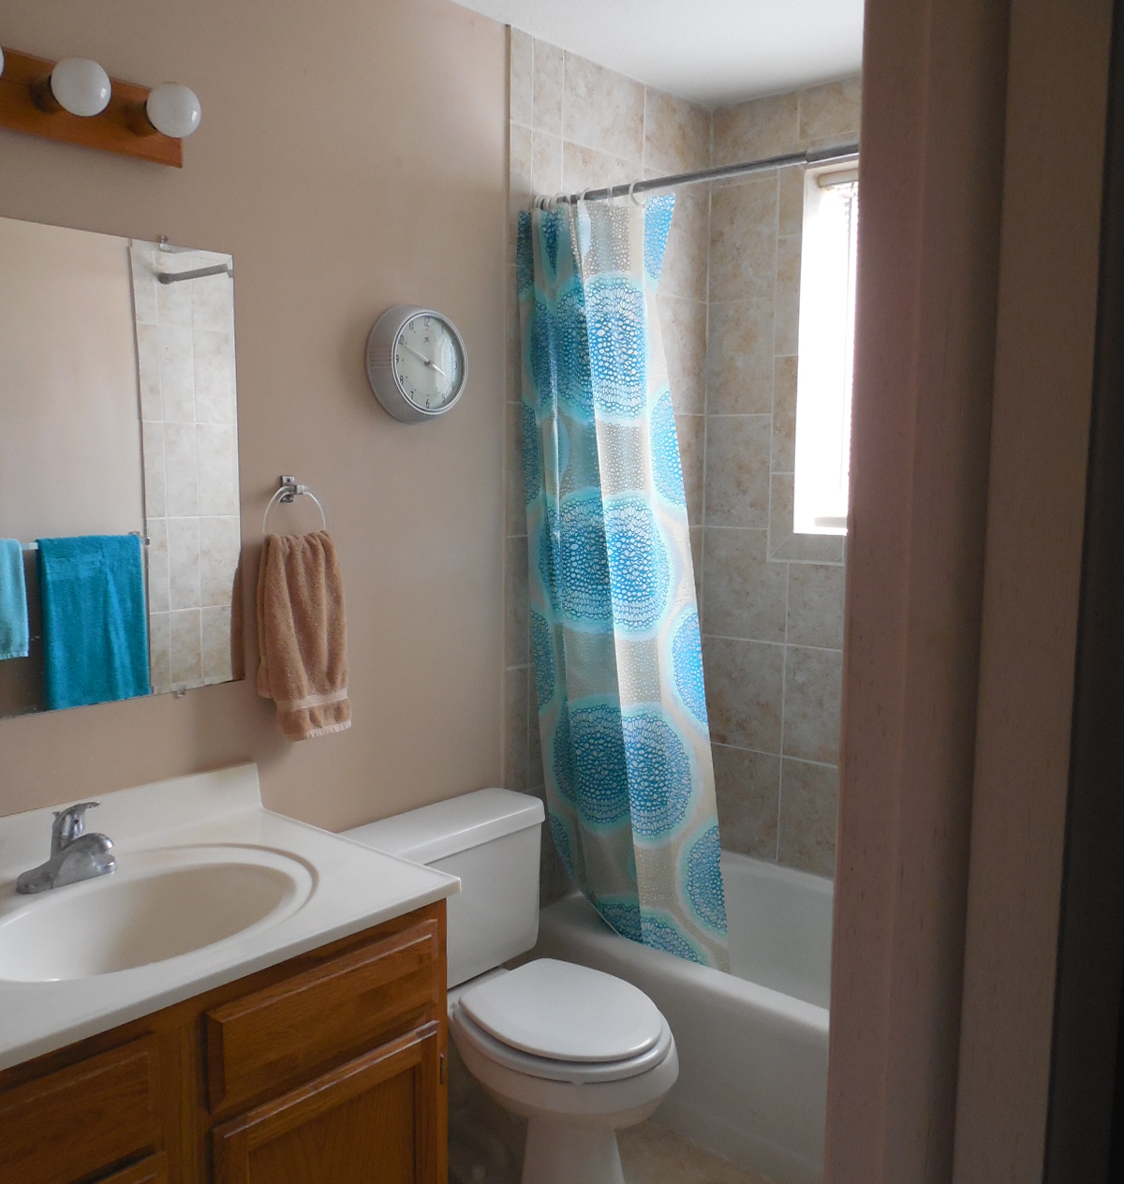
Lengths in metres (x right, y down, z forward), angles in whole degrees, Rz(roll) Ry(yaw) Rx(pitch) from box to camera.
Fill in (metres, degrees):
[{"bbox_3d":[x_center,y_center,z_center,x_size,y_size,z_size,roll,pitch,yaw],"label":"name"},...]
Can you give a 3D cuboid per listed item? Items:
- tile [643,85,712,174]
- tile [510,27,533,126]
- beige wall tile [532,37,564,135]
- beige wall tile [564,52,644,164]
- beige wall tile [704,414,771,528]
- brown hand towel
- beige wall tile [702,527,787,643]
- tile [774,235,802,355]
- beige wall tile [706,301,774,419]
[{"bbox_3d":[0.310,-1.204,2.882,0.010,0.201,0.289,6,9,42],"label":"tile"},{"bbox_3d":[-0.095,-1.158,2.448,0.010,0.201,0.071,6,9,42],"label":"tile"},{"bbox_3d":[-0.035,-1.148,2.471,0.010,0.198,0.098,7,9,42],"label":"beige wall tile"},{"bbox_3d":[0.102,-1.164,2.621,0.010,0.198,0.304,7,9,42],"label":"beige wall tile"},{"bbox_3d":[0.485,-0.329,2.982,0.214,0.304,0.010,7,9,42],"label":"beige wall tile"},{"bbox_3d":[-0.496,0.078,2.086,0.080,0.400,0.182,6,9,42],"label":"brown hand towel"},{"bbox_3d":[0.510,-0.021,3.028,0.278,0.308,0.010,6,9,42],"label":"beige wall tile"},{"bbox_3d":[0.595,-0.774,2.832,0.067,0.304,0.010,7,9,42],"label":"tile"},{"bbox_3d":[0.490,-0.642,2.980,0.212,0.308,0.010,6,9,42],"label":"beige wall tile"}]

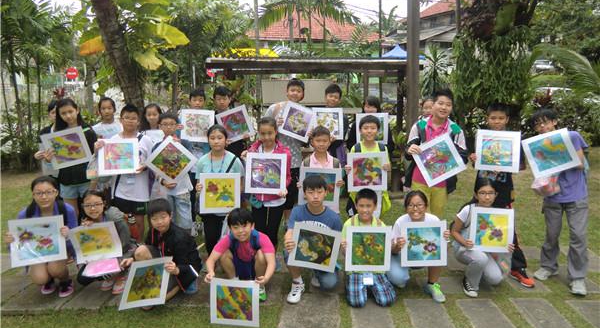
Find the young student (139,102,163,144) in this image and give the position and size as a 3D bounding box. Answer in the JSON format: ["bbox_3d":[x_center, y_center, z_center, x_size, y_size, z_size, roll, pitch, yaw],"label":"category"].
[{"bbox_3d":[-1.500,0.152,4.229,0.420,1.470,0.280,-3,10,-10],"label":"young student"}]

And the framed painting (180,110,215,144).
[{"bbox_3d":[-0.970,-0.364,3.950,0.315,0.315,0.020,0,9,-7],"label":"framed painting"}]

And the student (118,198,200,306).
[{"bbox_3d":[-1.025,0.620,3.080,0.460,0.750,0.560,5,10,30],"label":"student"}]

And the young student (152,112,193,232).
[{"bbox_3d":[-1.149,0.196,3.854,0.410,1.352,0.380,-1,9,-9],"label":"young student"}]

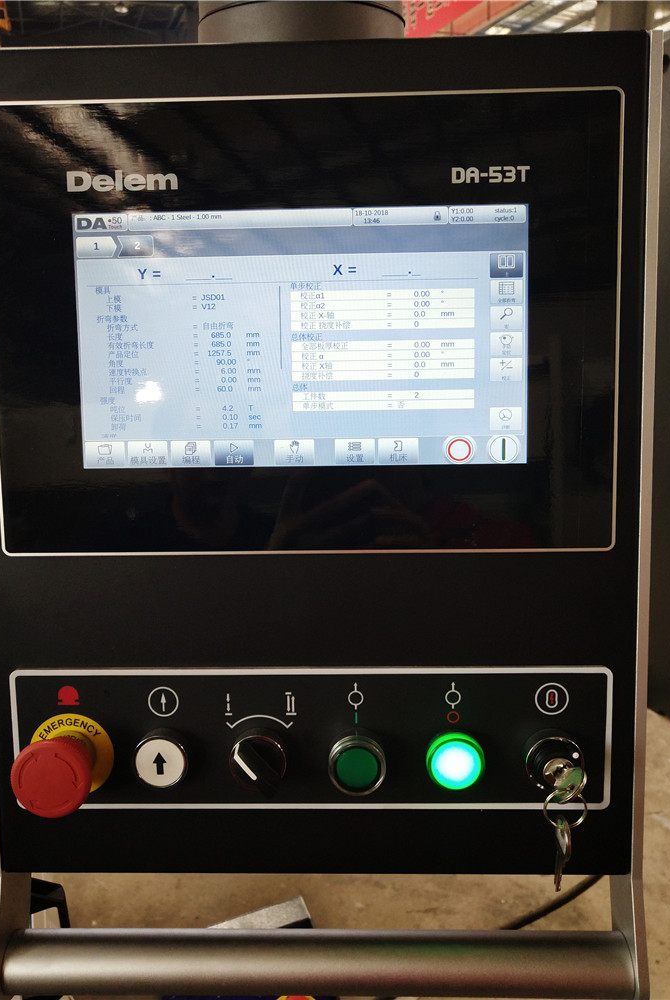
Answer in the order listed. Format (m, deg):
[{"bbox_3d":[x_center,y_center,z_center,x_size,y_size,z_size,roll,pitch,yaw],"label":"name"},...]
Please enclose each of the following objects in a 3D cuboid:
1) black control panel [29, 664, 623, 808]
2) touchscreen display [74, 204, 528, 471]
[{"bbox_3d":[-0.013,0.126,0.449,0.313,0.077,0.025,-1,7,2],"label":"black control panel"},{"bbox_3d":[-0.017,-0.080,0.433,0.223,0.125,0.012,-1,7,2],"label":"touchscreen display"}]

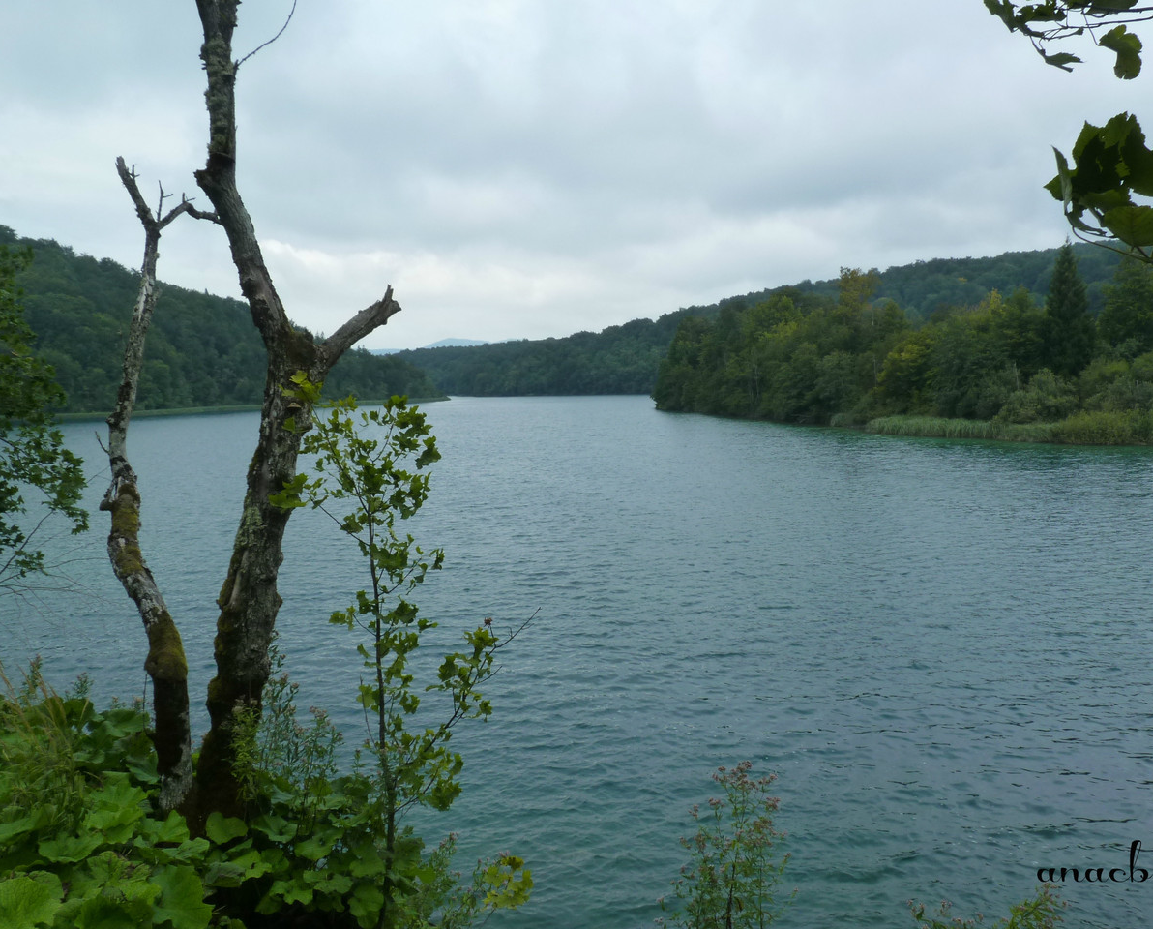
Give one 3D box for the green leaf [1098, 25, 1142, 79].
[{"bbox_3d":[1.097,-0.831,1.950,0.080,0.100,0.050,1,5,18],"label":"green leaf"}]

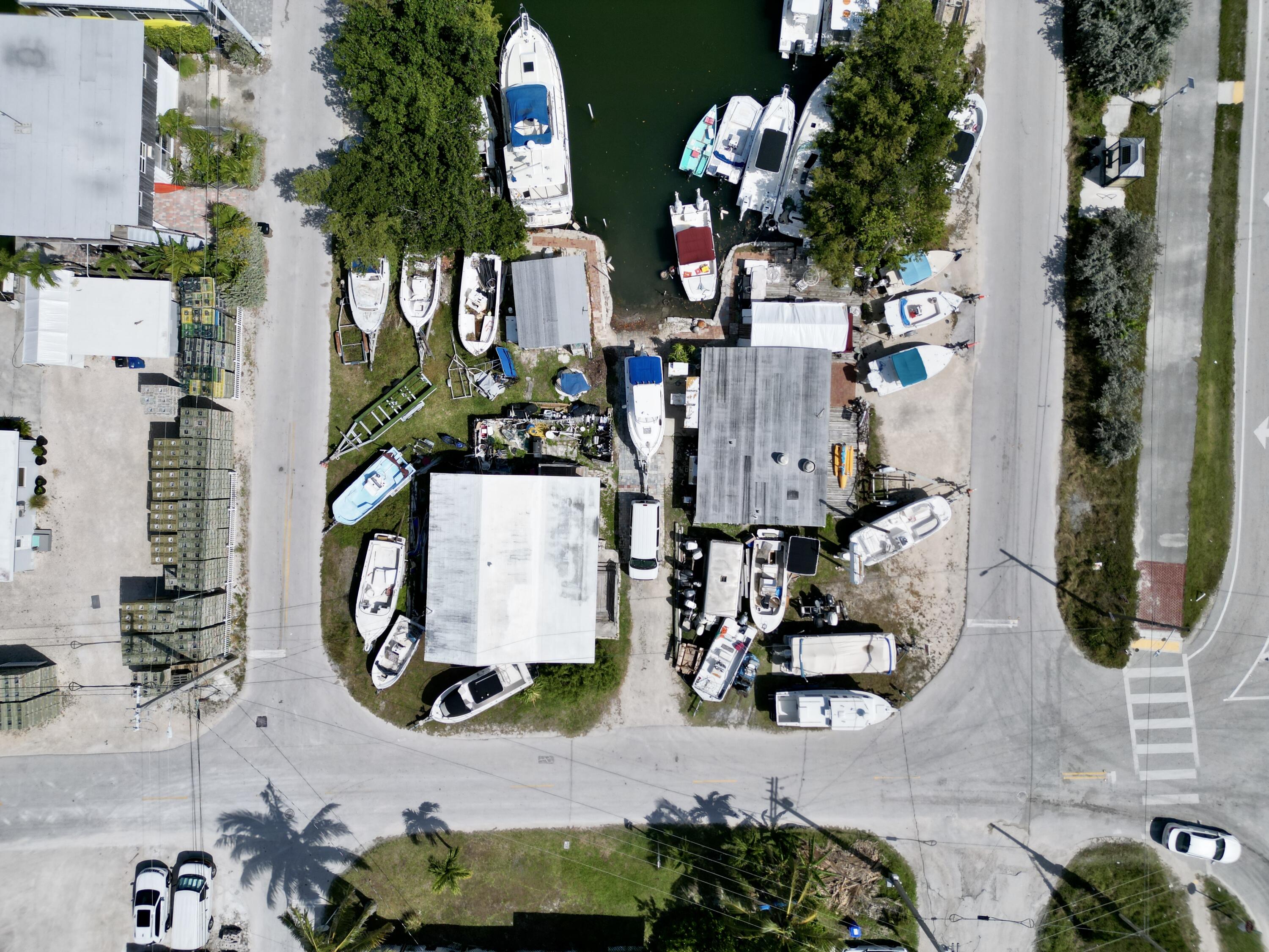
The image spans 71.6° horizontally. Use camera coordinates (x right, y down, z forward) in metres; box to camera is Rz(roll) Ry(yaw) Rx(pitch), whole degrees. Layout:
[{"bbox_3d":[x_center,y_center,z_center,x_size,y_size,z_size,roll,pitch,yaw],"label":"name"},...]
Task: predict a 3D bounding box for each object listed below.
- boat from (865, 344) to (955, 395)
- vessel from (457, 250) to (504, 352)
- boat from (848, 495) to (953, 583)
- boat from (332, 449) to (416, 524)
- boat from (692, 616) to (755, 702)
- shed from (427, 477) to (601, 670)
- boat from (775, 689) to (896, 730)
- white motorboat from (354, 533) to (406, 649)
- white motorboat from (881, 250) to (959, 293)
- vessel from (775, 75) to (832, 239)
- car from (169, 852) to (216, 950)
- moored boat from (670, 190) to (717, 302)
[{"bbox_3d":[17.730,-6.960,56.300,5.700,1.950,2.400,-18,90,0],"label":"boat"},{"bbox_3d":[-10.087,-11.061,57.736,2.600,1.700,6.696,4,89,0],"label":"vessel"},{"bbox_3d":[16.950,3.480,56.400,6.900,1.600,2.350,-26,90,0],"label":"boat"},{"bbox_3d":[-17.132,0.872,57.506,5.793,1.600,2.300,-42,90,0],"label":"boat"},{"bbox_3d":[5.770,11.970,56.350,2.000,1.600,5.650,26,90,0],"label":"boat"},{"bbox_3d":[-7.664,5.874,56.379,10.649,4.100,11.766,2,89,0],"label":"shed"},{"bbox_3d":[12.949,14.985,56.738,7.474,3.100,2.400,0,89,0],"label":"boat"},{"bbox_3d":[-16.300,7.460,56.300,2.350,1.800,7.400,11,90,0],"label":"white motorboat"},{"bbox_3d":[18.470,-13.450,56.790,4.990,1.920,1.970,-20,90,0],"label":"white motorboat"},{"bbox_3d":[12.150,-20.900,57.000,3.800,2.900,11.400,11,90,0],"label":"vessel"},{"bbox_3d":[-28.749,27.968,57.130,2.000,2.080,5.380,3,89,0],"label":"car"},{"bbox_3d":[4.030,-15.250,57.800,2.540,2.220,7.460,-8,90,0],"label":"moored boat"}]

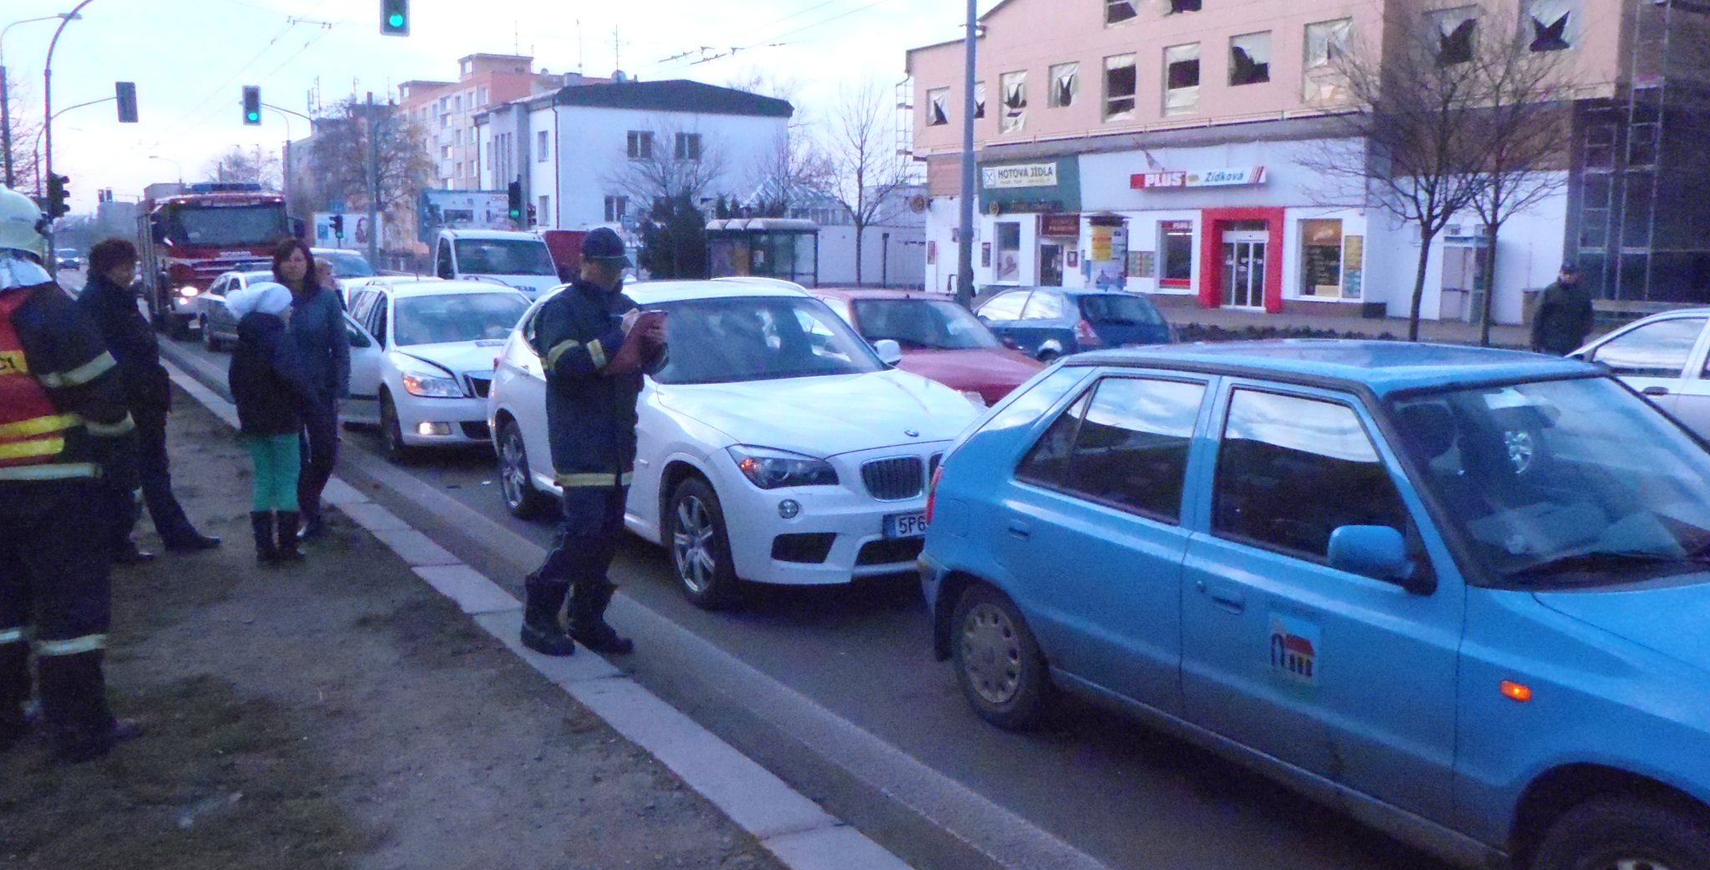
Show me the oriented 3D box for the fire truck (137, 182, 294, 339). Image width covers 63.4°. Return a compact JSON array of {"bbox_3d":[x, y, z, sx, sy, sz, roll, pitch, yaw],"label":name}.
[{"bbox_3d":[-15.531,-4.204,33.197,2.500,3.200,8.000,-4,8,-30],"label":"fire truck"}]

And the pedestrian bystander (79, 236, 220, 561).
[{"bbox_3d":[-3.832,-0.212,7.506,0.640,1.710,0.480,-3,8,-21],"label":"pedestrian bystander"}]

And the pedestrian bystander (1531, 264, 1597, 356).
[{"bbox_3d":[8.008,-1.088,15.689,0.640,1.720,0.360,5,9,31],"label":"pedestrian bystander"}]

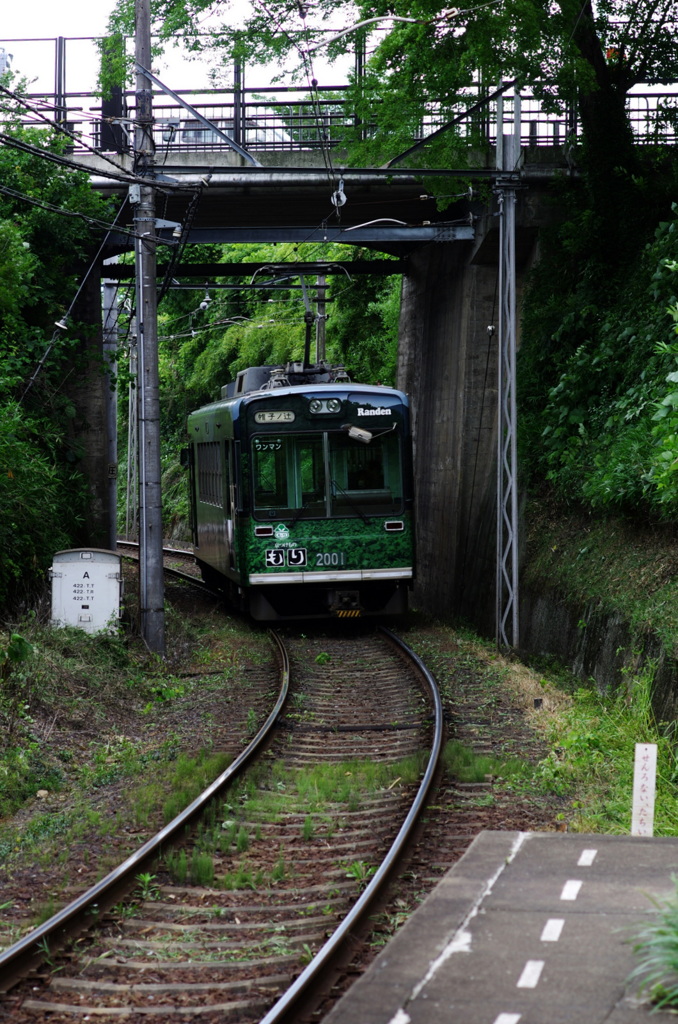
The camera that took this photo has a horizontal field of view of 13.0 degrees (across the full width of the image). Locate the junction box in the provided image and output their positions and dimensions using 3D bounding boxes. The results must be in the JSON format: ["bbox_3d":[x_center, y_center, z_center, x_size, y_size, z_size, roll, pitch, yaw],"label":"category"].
[{"bbox_3d":[-3.140,0.984,37.026,0.880,1.090,0.550,0,1,-2],"label":"junction box"}]

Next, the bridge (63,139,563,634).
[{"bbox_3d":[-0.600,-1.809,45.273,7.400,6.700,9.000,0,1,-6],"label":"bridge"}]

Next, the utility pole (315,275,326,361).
[{"bbox_3d":[-0.360,-1.968,59.473,0.230,6.200,0.230,0,1,0],"label":"utility pole"}]

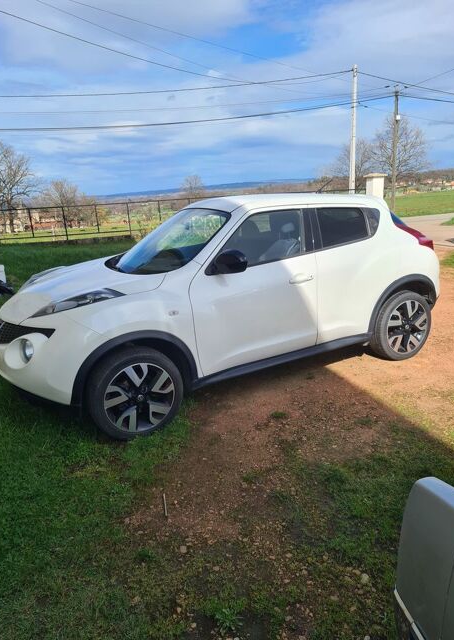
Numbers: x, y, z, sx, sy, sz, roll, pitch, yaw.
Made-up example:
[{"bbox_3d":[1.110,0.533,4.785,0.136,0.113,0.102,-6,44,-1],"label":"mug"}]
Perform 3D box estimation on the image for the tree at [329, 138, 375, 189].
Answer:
[{"bbox_3d":[19.296,-23.776,73.908,7.073,7.782,6.719,-3,15,0],"label":"tree"}]

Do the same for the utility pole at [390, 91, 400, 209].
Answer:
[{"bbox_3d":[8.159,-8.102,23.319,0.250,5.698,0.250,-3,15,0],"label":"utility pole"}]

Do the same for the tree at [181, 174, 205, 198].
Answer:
[{"bbox_3d":[-8.386,-32.767,120.337,6.008,6.988,5.708,-3,15,0],"label":"tree"}]

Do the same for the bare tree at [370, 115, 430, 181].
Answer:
[{"bbox_3d":[21.512,-20.800,59.947,7.482,9.010,7.108,-3,15,0],"label":"bare tree"}]

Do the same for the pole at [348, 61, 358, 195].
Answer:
[{"bbox_3d":[6.365,-8.987,24.103,0.300,6.933,0.300,-3,15,0],"label":"pole"}]

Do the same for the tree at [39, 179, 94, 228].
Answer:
[{"bbox_3d":[-17.904,-12.964,53.623,6.024,5.388,5.723,-3,15,0],"label":"tree"}]

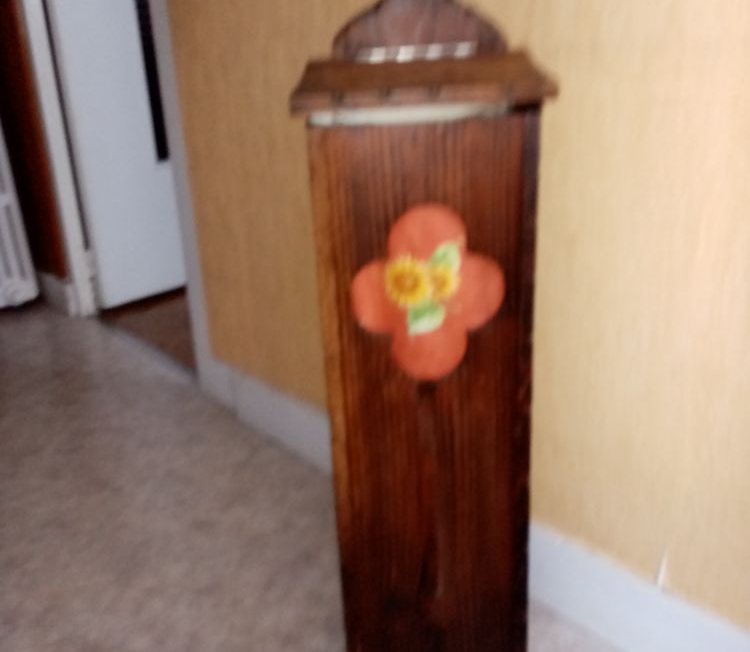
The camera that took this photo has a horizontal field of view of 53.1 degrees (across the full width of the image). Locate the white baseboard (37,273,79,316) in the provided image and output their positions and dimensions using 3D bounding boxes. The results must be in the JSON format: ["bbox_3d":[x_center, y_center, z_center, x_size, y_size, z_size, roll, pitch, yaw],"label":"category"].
[{"bbox_3d":[-0.998,-0.108,2.352,0.026,0.104,0.250,-18,24,-37],"label":"white baseboard"}]

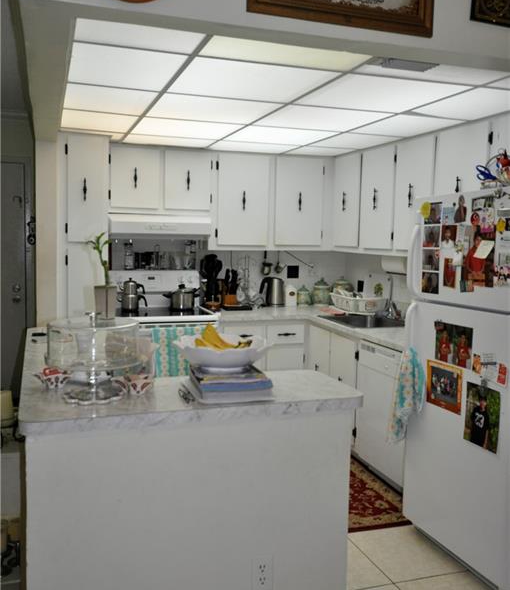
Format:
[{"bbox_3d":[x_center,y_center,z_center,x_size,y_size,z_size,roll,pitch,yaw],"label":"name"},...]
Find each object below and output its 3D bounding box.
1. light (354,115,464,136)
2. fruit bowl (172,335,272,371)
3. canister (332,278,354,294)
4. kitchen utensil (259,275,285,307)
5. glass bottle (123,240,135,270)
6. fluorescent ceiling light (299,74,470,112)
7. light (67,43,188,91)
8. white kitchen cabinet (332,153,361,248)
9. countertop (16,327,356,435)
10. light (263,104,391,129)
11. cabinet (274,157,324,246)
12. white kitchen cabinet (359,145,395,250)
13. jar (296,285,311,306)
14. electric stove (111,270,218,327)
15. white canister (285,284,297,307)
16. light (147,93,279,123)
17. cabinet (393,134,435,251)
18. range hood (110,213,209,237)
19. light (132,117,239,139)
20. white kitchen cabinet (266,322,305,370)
[{"bbox_3d":[0.850,-0.990,3.462,0.440,0.050,0.600,-1,6,-19],"label":"light"},{"bbox_3d":[-0.100,0.192,1.892,0.320,0.105,0.270,1,6,0],"label":"fruit bowl"},{"bbox_3d":[0.756,-0.036,5.125,0.190,0.255,0.190,-1,6,-19],"label":"canister"},{"bbox_3d":[0.139,-0.031,4.876,0.210,0.233,0.150,-1,6,-19],"label":"kitchen utensil"},{"bbox_3d":[-0.964,-0.296,4.590,0.070,0.207,0.070,-1,6,-19],"label":"glass bottle"},{"bbox_3d":[0.553,-0.904,2.692,0.591,0.040,0.586,-1,6,-19],"label":"fluorescent ceiling light"},{"bbox_3d":[-0.512,-0.901,2.352,0.400,0.050,0.600,-1,6,-19],"label":"light"},{"bbox_3d":[0.841,-0.711,4.642,0.320,0.730,0.450,-1,6,-19],"label":"white kitchen cabinet"},{"bbox_3d":[-0.400,0.265,2.472,1.020,0.043,1.630,-1,6,-19],"label":"countertop"},{"bbox_3d":[0.355,-0.964,3.261,0.591,0.040,0.586,-1,6,-19],"label":"light"},{"bbox_3d":[0.304,-0.742,4.862,0.440,0.720,0.320,-1,6,-19],"label":"cabinet"},{"bbox_3d":[0.985,-0.659,4.180,0.320,0.710,0.475,-1,6,-19],"label":"white kitchen cabinet"},{"bbox_3d":[0.409,0.004,5.007,0.120,0.162,0.120,1,6,0],"label":"jar"},{"bbox_3d":[-0.677,0.458,4.394,0.760,1.224,0.670,-1,6,-19],"label":"electric stove"},{"bbox_3d":[0.301,0.005,4.972,0.100,0.190,0.100,0,6,-9],"label":"white canister"},{"bbox_3d":[-0.222,-0.955,3.061,0.591,0.040,0.586,-1,6,-19],"label":"light"},{"bbox_3d":[1.130,-0.617,3.762,0.320,0.715,0.425,-1,6,-19],"label":"cabinet"},{"bbox_3d":[-0.721,-0.528,4.473,0.755,0.140,0.450,-1,6,-19],"label":"range hood"},{"bbox_3d":[-0.422,-1.031,3.667,0.600,0.050,0.600,-1,6,-19],"label":"light"},{"bbox_3d":[0.132,0.605,4.717,0.315,0.837,0.600,-1,6,-19],"label":"white kitchen cabinet"}]

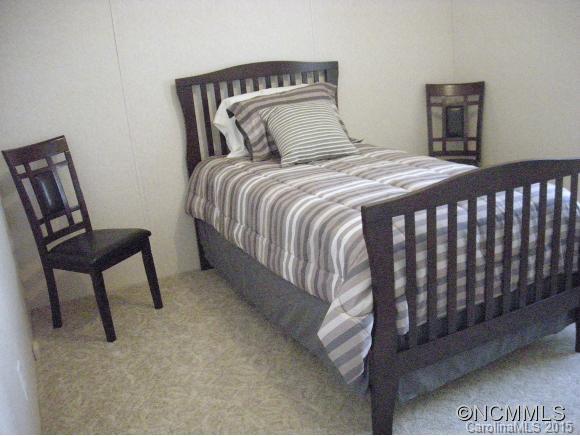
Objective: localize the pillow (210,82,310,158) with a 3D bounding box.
[{"bbox_3d":[-0.126,-0.612,3.715,0.670,0.410,0.170,-12,4,-24],"label":"pillow"}]

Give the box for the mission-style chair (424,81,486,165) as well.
[{"bbox_3d":[1.162,-0.420,4.207,0.450,0.990,0.550,1,17,20],"label":"mission-style chair"}]

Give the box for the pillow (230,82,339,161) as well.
[{"bbox_3d":[0.027,-0.598,3.692,0.750,0.420,0.170,-12,-2,-24],"label":"pillow"}]

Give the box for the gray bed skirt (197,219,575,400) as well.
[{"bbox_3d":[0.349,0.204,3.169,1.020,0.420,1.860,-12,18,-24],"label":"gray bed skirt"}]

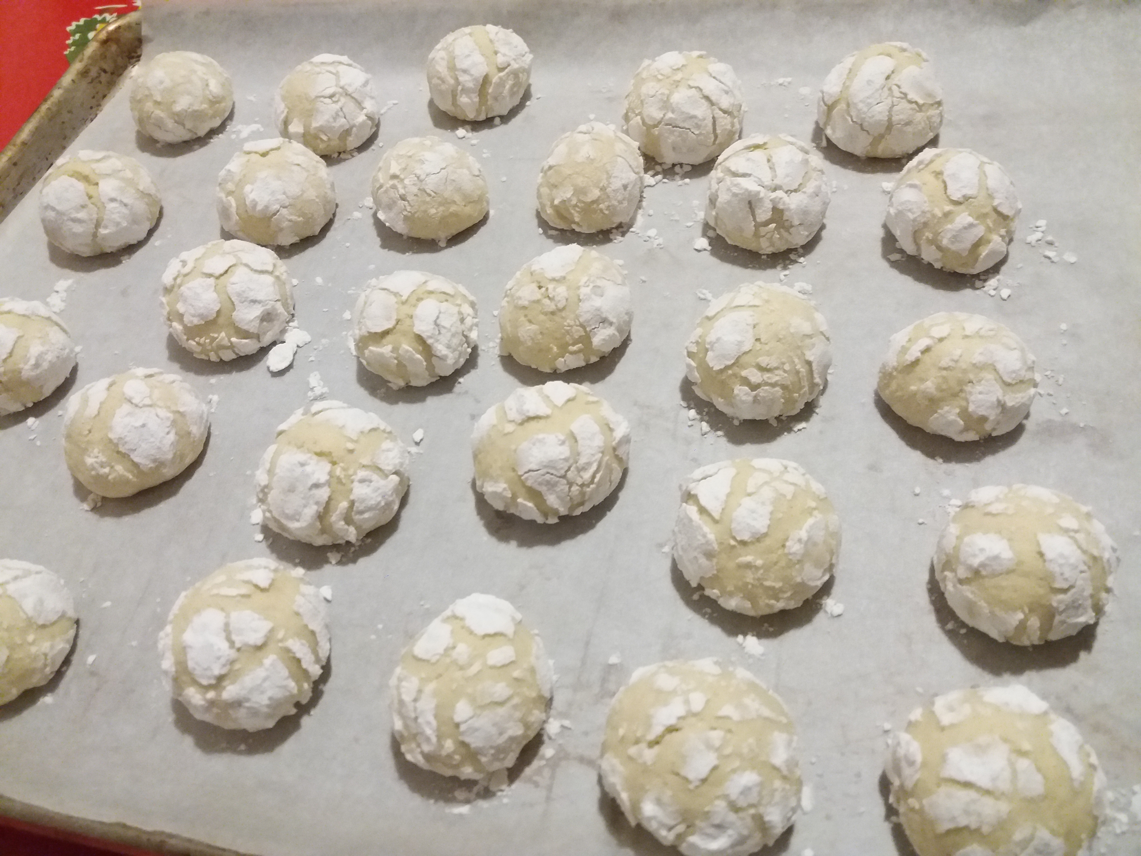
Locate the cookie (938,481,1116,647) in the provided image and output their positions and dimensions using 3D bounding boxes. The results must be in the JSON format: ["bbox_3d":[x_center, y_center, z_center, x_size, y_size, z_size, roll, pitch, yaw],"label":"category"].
[{"bbox_3d":[0.111,0.032,0.226,0.041,0.030,0.040,-4,53,5],"label":"cookie"}]

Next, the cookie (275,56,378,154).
[{"bbox_3d":[-0.100,-0.133,0.378,0.042,0.034,0.043,-20,53,-7],"label":"cookie"}]

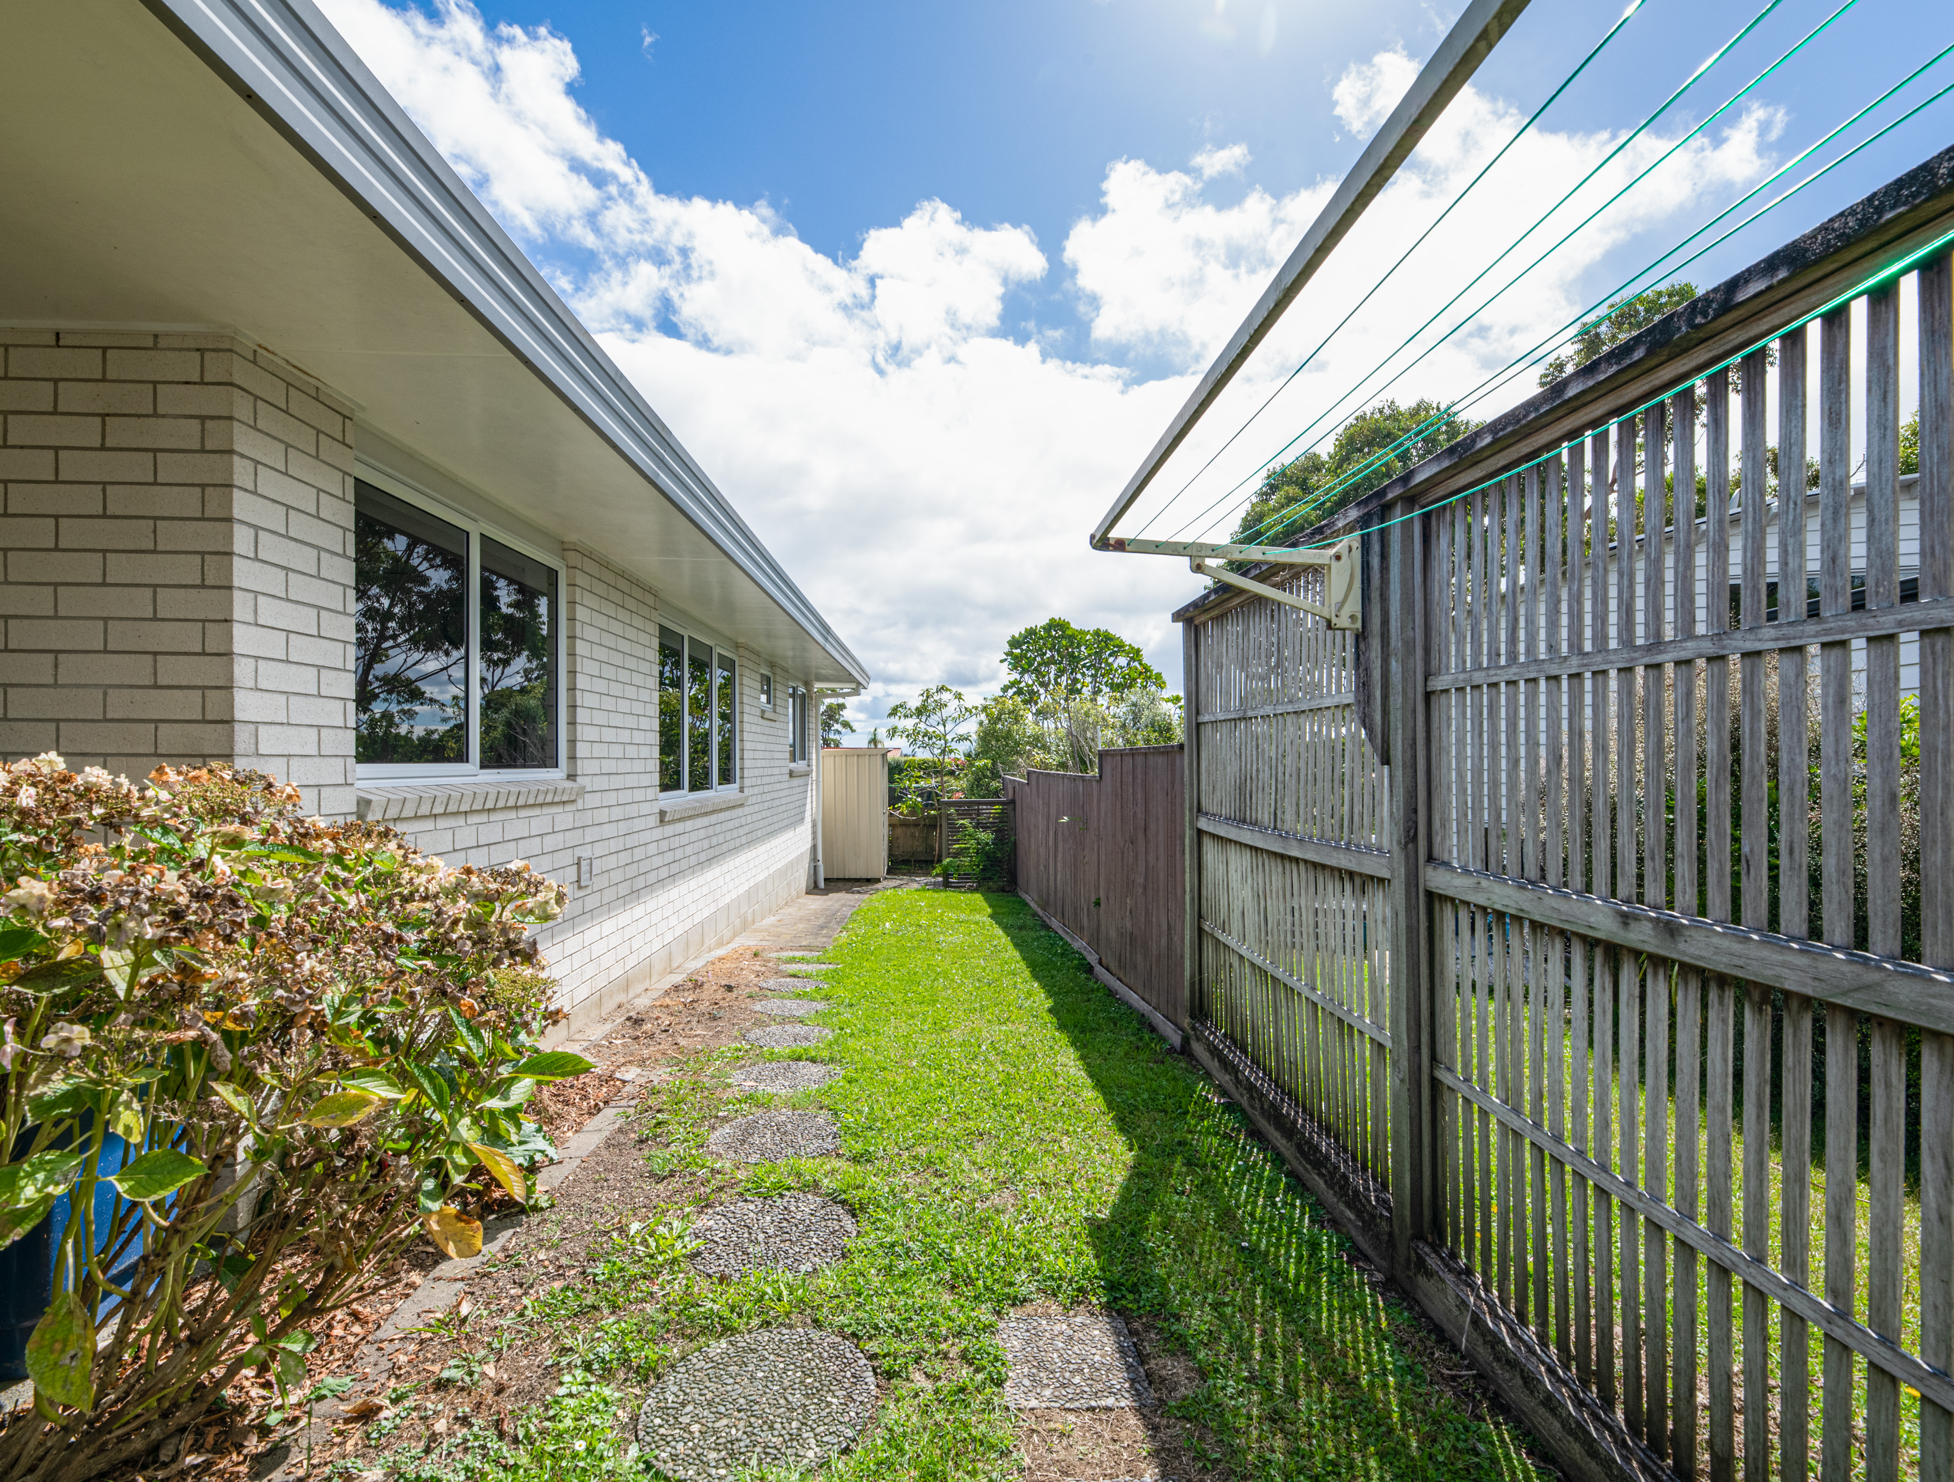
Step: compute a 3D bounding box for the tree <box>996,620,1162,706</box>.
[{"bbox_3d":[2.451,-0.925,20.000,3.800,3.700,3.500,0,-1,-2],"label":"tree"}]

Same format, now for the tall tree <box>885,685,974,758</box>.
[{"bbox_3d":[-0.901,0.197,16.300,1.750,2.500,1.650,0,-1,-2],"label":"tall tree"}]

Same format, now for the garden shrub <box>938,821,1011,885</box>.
[{"bbox_3d":[-0.035,1.540,11.900,1.050,0.950,0.850,0,-1,0],"label":"garden shrub"}]

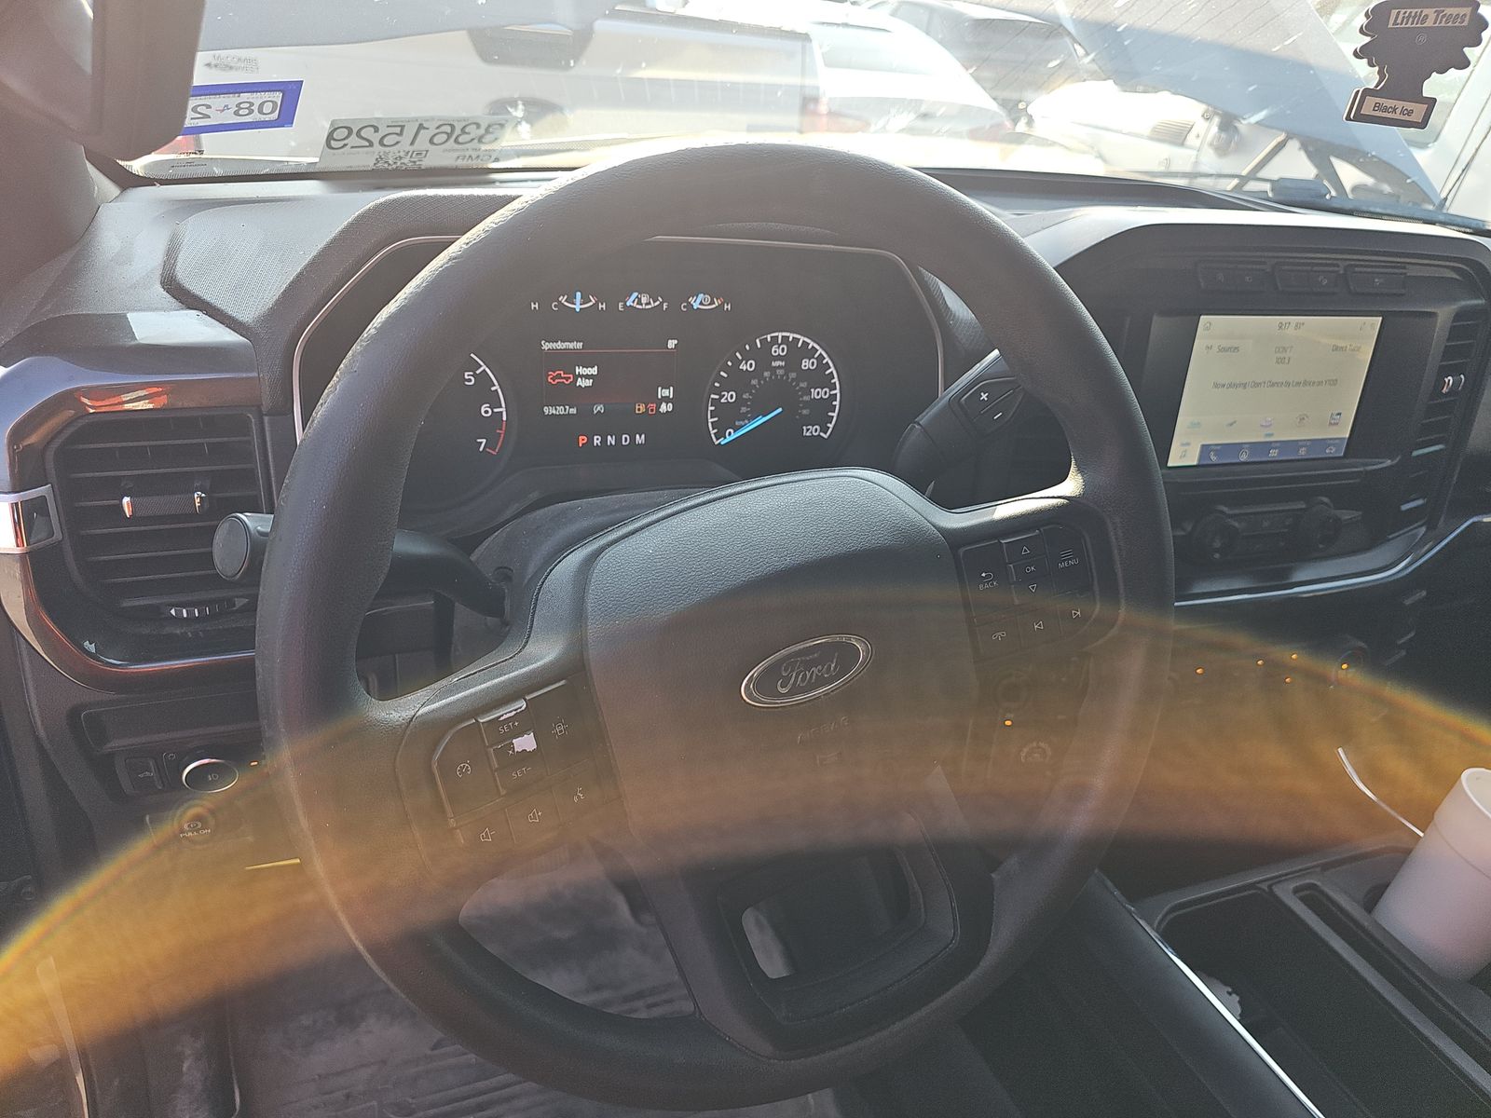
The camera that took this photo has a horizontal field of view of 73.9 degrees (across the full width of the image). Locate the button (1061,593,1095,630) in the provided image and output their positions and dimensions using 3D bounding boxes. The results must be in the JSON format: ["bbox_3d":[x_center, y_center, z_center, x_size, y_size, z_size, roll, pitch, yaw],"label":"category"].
[{"bbox_3d":[0.148,0.023,0.444,0.016,0.014,0.007,-15,8,-7],"label":"button"}]

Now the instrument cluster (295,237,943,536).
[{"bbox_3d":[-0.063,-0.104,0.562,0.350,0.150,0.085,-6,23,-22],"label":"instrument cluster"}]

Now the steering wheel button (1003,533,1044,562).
[{"bbox_3d":[0.122,-0.005,0.437,0.018,0.011,0.006,-14,7,-5],"label":"steering wheel button"}]

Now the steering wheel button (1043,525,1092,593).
[{"bbox_3d":[0.143,0.000,0.441,0.018,0.027,0.007,-15,8,-7],"label":"steering wheel button"}]

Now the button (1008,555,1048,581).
[{"bbox_3d":[0.125,0.004,0.439,0.018,0.009,0.007,-15,8,-7],"label":"button"}]

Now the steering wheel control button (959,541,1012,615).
[{"bbox_3d":[0.105,0.008,0.436,0.018,0.029,0.007,-15,8,-7],"label":"steering wheel control button"}]

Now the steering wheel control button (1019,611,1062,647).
[{"bbox_3d":[0.131,0.030,0.442,0.019,0.013,0.006,-14,7,-5],"label":"steering wheel control button"}]

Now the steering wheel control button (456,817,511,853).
[{"bbox_3d":[-0.093,0.098,0.353,0.018,0.011,0.006,-20,9,-34],"label":"steering wheel control button"}]

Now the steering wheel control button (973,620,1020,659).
[{"bbox_3d":[0.112,0.035,0.440,0.019,0.015,0.006,-14,7,-5],"label":"steering wheel control button"}]

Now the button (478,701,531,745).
[{"bbox_3d":[-0.087,0.060,0.359,0.018,0.011,0.006,-20,9,-34],"label":"button"}]

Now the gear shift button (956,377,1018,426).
[{"bbox_3d":[0.122,-0.077,0.499,0.034,0.021,0.007,-34,16,-16],"label":"gear shift button"}]

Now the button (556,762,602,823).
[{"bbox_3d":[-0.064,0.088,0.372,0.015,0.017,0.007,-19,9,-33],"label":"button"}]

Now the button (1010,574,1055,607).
[{"bbox_3d":[0.127,0.013,0.440,0.018,0.009,0.007,-15,8,-7],"label":"button"}]

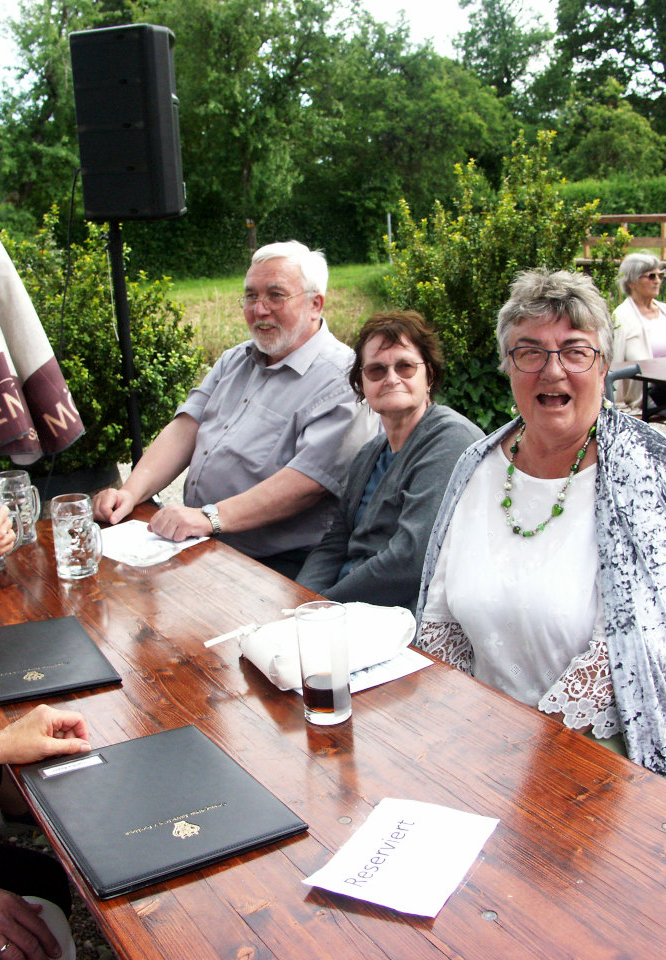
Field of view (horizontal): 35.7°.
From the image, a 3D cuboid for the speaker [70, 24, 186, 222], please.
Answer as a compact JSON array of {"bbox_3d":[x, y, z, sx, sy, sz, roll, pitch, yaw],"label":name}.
[{"bbox_3d":[-0.677,-1.225,3.624,0.330,0.605,0.300,3,14,24],"label":"speaker"}]

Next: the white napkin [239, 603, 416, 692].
[{"bbox_3d":[-0.012,0.269,1.763,0.275,0.050,0.200,-10,14,-29],"label":"white napkin"}]

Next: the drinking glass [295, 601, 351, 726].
[{"bbox_3d":[-0.011,0.256,1.446,0.072,0.157,0.072,-3,13,0],"label":"drinking glass"}]

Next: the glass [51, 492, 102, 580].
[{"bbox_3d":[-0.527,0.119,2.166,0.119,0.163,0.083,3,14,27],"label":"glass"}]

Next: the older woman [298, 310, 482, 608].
[{"bbox_3d":[0.013,0.298,2.193,0.700,1.270,0.480,-14,17,-40],"label":"older woman"}]

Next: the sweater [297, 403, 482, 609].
[{"bbox_3d":[0.100,0.137,2.201,0.430,0.580,0.500,-14,17,-40],"label":"sweater"}]

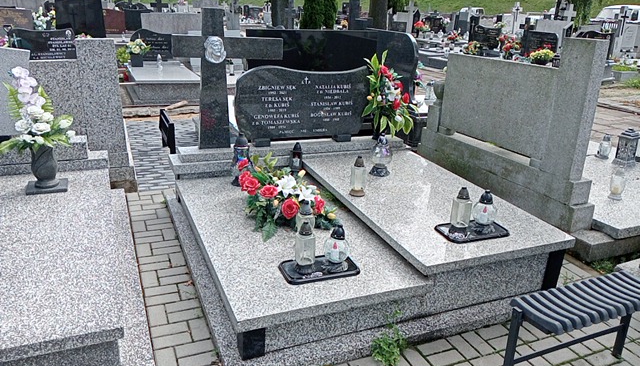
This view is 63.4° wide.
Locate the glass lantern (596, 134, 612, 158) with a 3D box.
[{"bbox_3d":[3.042,-0.399,5.525,0.140,0.250,0.140,-6,22,-23],"label":"glass lantern"}]

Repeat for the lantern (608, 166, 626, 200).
[{"bbox_3d":[2.517,-0.008,4.357,0.130,0.280,0.130,-6,22,-23],"label":"lantern"}]

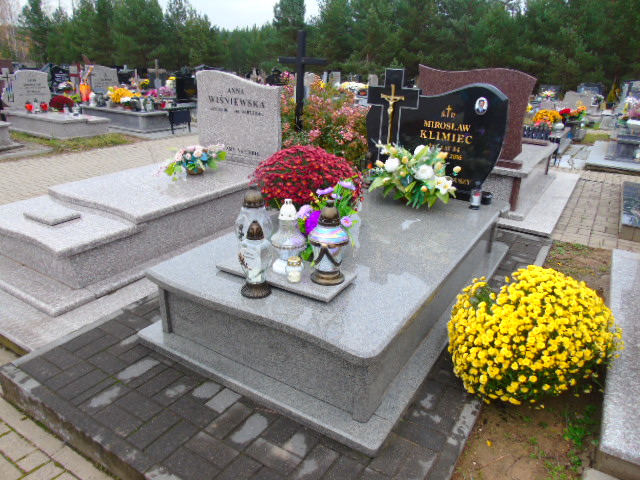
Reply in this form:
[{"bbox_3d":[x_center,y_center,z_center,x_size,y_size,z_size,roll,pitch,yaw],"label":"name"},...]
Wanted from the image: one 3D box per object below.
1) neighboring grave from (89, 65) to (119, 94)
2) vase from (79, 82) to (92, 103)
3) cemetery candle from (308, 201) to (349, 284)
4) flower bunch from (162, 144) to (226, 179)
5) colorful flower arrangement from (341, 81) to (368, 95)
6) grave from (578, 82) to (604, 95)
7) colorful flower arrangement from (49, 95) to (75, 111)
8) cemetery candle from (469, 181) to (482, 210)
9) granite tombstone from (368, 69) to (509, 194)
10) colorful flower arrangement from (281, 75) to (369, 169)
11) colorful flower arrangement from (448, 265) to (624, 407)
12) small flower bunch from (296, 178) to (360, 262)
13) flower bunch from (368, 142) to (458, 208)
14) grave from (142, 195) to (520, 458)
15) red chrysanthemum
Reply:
[{"bbox_3d":[-4.105,-2.981,8.850,0.120,0.700,0.680,15,26,29],"label":"neighboring grave"},{"bbox_3d":[-4.868,-3.048,9.595,0.260,0.410,0.260,15,25,28],"label":"vase"},{"bbox_3d":[0.060,0.008,2.168,0.188,0.395,0.188,2,22,-1],"label":"cemetery candle"},{"bbox_3d":[-1.056,-0.689,3.884,0.560,0.260,0.360,-4,24,-14],"label":"flower bunch"},{"bbox_3d":[0.870,-3.844,11.651,0.640,0.360,0.500,15,26,29],"label":"colorful flower arrangement"},{"bbox_3d":[8.510,-4.578,14.582,0.740,0.750,0.150,15,25,28],"label":"grave"},{"bbox_3d":[-4.770,-2.530,8.569,0.420,0.330,0.420,15,25,28],"label":"colorful flower arrangement"},{"bbox_3d":[1.178,-0.335,3.467,0.092,0.205,0.092,15,25,28],"label":"cemetery candle"},{"bbox_3d":[0.879,-0.841,3.694,1.105,0.945,0.130,15,25,28],"label":"granite tombstone"},{"bbox_3d":[0.017,-1.090,4.797,1.000,1.150,0.800,15,25,28],"label":"colorful flower arrangement"},{"bbox_3d":[0.880,0.404,1.949,0.640,0.550,0.640,15,25,28],"label":"colorful flower arrangement"},{"bbox_3d":[0.047,-0.101,2.353,0.310,0.420,0.270,15,25,28],"label":"small flower bunch"},{"bbox_3d":[0.638,-0.435,3.238,0.620,0.424,0.420,15,25,28],"label":"flower bunch"},{"bbox_3d":[0.283,0.118,2.887,1.301,0.370,2.385,15,25,28],"label":"grave"},{"bbox_3d":[-0.079,-0.358,2.919,0.670,0.440,0.670,2,22,-1],"label":"red chrysanthemum"}]

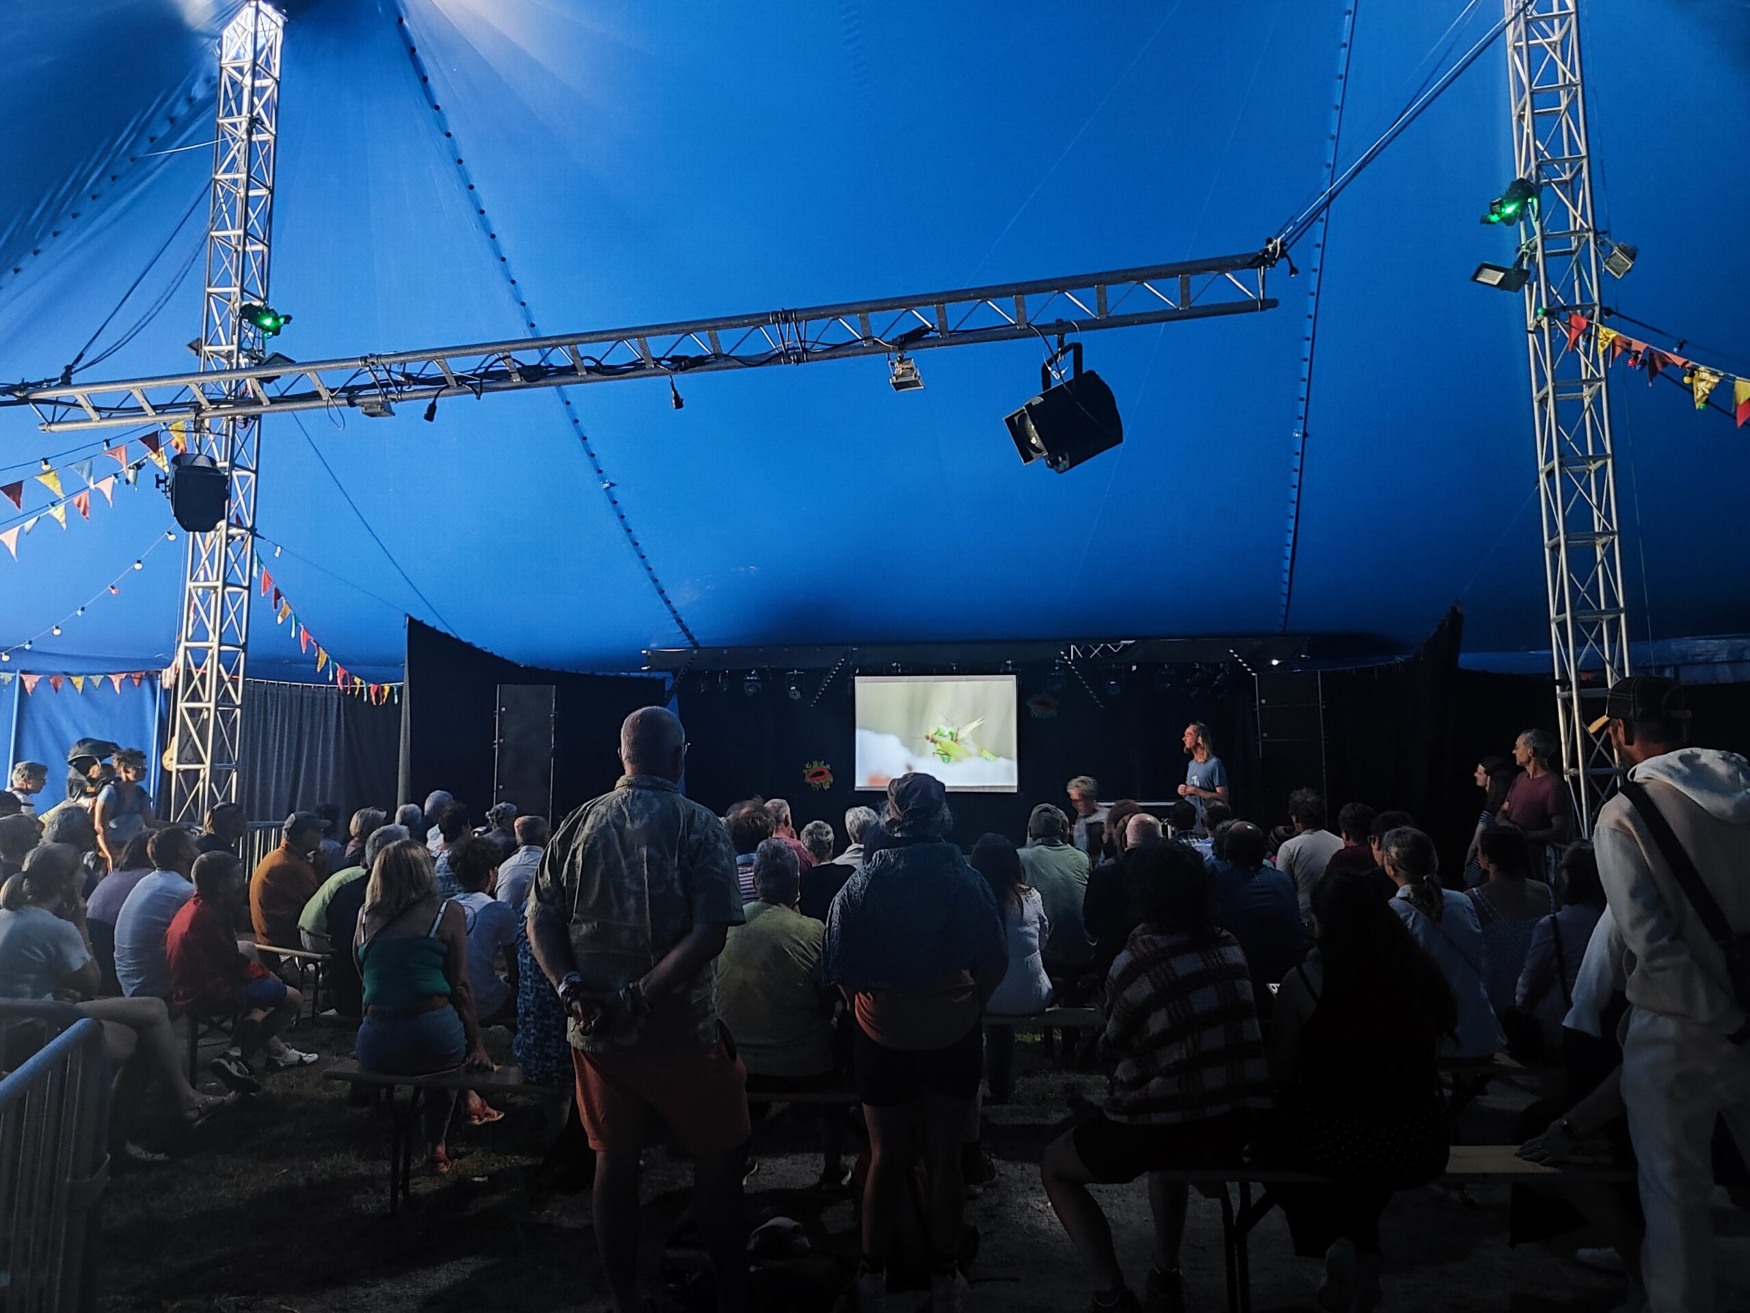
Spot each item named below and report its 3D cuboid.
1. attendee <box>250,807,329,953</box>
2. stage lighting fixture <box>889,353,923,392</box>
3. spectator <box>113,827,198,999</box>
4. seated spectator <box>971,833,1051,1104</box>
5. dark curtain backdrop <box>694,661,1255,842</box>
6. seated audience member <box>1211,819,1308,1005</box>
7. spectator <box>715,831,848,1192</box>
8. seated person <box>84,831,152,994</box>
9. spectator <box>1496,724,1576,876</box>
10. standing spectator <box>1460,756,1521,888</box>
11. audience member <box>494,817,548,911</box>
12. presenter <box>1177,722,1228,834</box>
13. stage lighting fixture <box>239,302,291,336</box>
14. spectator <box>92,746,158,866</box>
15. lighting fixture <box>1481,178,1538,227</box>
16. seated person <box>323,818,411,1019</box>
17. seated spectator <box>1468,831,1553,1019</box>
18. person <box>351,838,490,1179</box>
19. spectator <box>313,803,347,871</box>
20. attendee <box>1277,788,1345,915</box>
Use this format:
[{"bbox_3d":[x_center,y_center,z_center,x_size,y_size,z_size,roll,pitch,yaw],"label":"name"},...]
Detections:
[{"bbox_3d":[-3.667,1.703,7.668,0.500,1.355,0.820,-6,-9,40],"label":"attendee"},{"bbox_3d":[0.154,-1.394,5.700,0.165,0.180,0.140,0,-15,0],"label":"stage lighting fixture"},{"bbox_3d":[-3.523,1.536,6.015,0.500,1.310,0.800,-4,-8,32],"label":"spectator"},{"bbox_3d":[0.603,1.502,5.616,0.450,1.290,0.720,0,-7,-3],"label":"seated spectator"},{"bbox_3d":[0.867,1.305,12.734,6.402,2.581,0.200,-1,-7,10],"label":"dark curtain backdrop"},{"bbox_3d":[1.873,1.504,5.867,0.540,1.340,0.760,0,-7,-4],"label":"seated audience member"},{"bbox_3d":[-0.307,1.333,4.296,0.510,1.330,0.760,0,-7,3],"label":"spectator"},{"bbox_3d":[-3.946,1.602,6.460,0.500,1.280,0.760,-5,-8,38],"label":"seated person"},{"bbox_3d":[3.920,1.319,6.895,0.380,1.780,0.520,0,-7,-2],"label":"spectator"},{"bbox_3d":[4.026,1.458,7.584,0.340,1.640,0.460,-2,-7,18],"label":"standing spectator"},{"bbox_3d":[-2.151,1.707,7.641,0.500,1.335,0.800,-3,-7,22],"label":"audience member"},{"bbox_3d":[2.743,1.442,9.699,0.400,1.790,0.480,3,-7,-23],"label":"presenter"},{"bbox_3d":[-5.657,-3.123,10.776,0.360,0.250,0.270,29,-4,7],"label":"stage lighting fixture"},{"bbox_3d":[-5.127,1.488,7.883,0.380,1.720,0.480,-1,-7,5],"label":"spectator"},{"bbox_3d":[4.622,-3.315,8.481,0.330,0.270,0.270,-41,4,-15],"label":"lighting fixture"},{"bbox_3d":[-2.370,1.508,5.817,0.520,1.340,0.780,-3,-7,27],"label":"seated person"},{"bbox_3d":[2.853,1.484,5.587,0.460,1.310,0.750,2,-7,-15],"label":"seated spectator"},{"bbox_3d":[-1.623,1.341,4.361,0.470,1.314,0.720,-2,-7,13],"label":"person"},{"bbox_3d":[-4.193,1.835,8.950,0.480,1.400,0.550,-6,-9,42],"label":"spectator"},{"bbox_3d":[2.710,1.562,7.169,0.500,1.420,0.720,0,-7,-3],"label":"attendee"}]

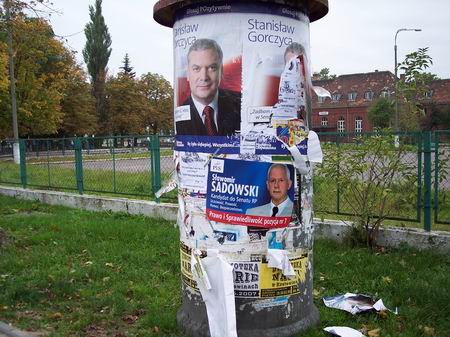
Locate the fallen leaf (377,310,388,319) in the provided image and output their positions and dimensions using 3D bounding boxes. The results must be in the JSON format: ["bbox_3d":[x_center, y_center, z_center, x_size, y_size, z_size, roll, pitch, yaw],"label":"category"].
[{"bbox_3d":[1.218,1.133,3.918,0.090,0.030,0.085,-2,4,0],"label":"fallen leaf"}]

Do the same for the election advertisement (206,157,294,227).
[{"bbox_3d":[0.181,0.169,3.453,0.597,0.453,0.088,-2,4,-3],"label":"election advertisement"}]

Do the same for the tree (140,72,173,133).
[{"bbox_3d":[-6.290,-5.287,47.744,3.884,7.437,3.884,-2,4,0],"label":"tree"}]

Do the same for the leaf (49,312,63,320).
[{"bbox_3d":[-1.361,1.192,4.067,0.110,0.030,0.100,-2,4,0],"label":"leaf"}]

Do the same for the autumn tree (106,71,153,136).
[{"bbox_3d":[-8.687,-5.000,45.754,4.358,7.258,4.358,-2,4,0],"label":"autumn tree"}]

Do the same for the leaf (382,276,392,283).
[{"bbox_3d":[1.550,1.063,4.832,0.100,0.030,0.090,-2,4,0],"label":"leaf"}]

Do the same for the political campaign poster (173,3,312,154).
[{"bbox_3d":[0.122,-0.611,3.561,1.009,1.025,0.412,-1,4,2],"label":"political campaign poster"}]

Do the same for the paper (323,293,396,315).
[{"bbox_3d":[1.086,1.098,4.121,0.570,0.080,0.350,-2,4,0],"label":"paper"}]

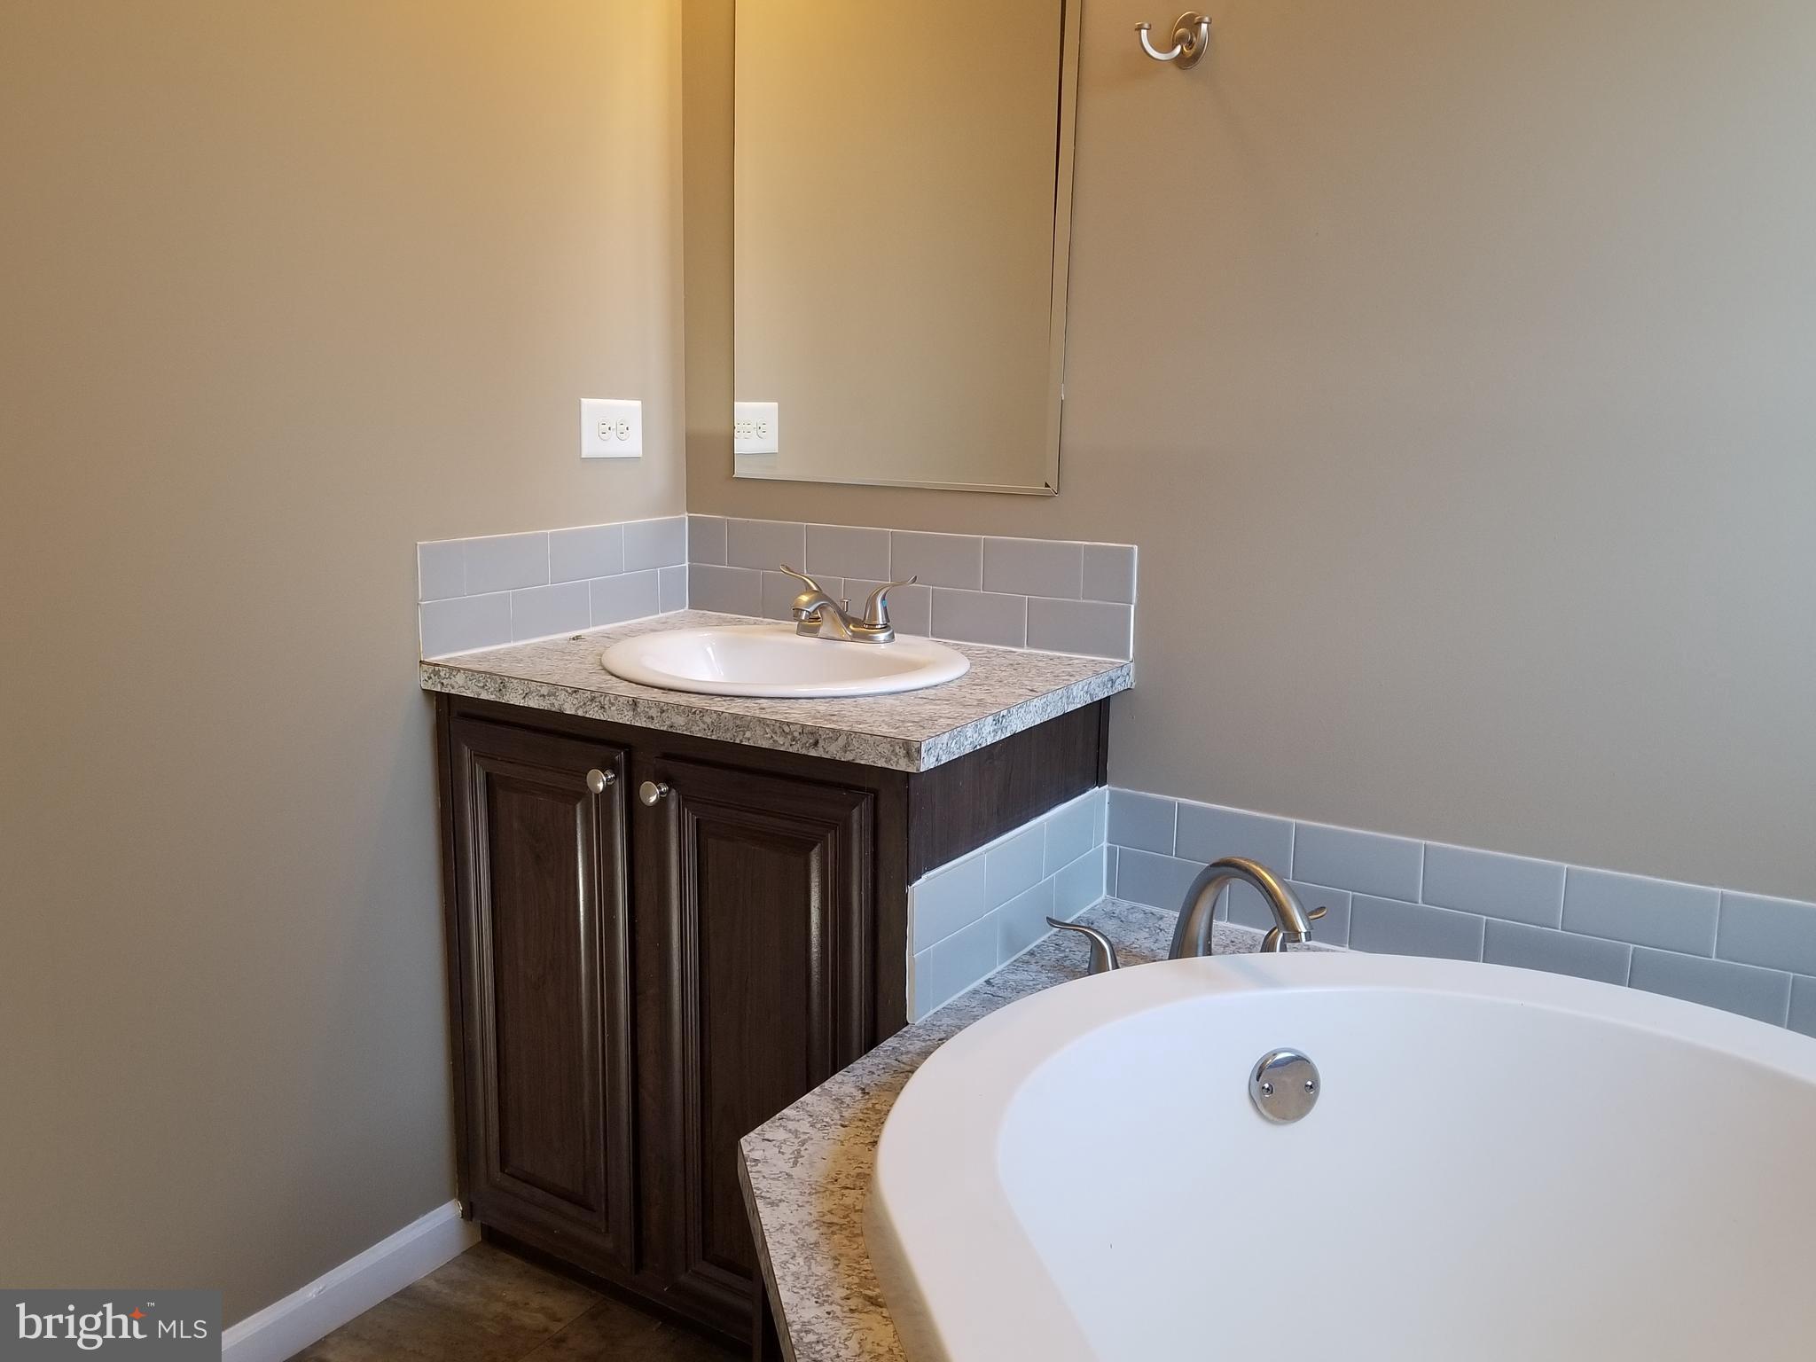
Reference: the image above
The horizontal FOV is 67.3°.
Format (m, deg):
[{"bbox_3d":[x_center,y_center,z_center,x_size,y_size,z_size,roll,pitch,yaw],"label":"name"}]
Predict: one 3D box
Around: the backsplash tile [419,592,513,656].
[{"bbox_3d":[-0.585,-0.075,1.809,0.008,0.073,0.152,7,13,29],"label":"backsplash tile"}]

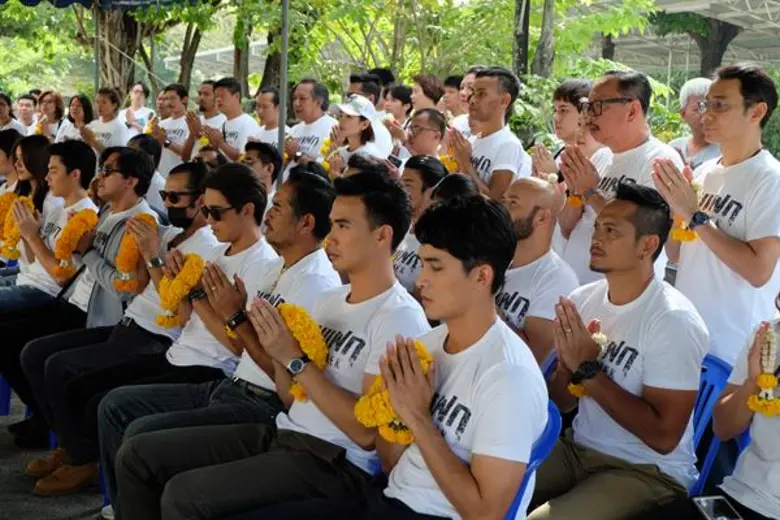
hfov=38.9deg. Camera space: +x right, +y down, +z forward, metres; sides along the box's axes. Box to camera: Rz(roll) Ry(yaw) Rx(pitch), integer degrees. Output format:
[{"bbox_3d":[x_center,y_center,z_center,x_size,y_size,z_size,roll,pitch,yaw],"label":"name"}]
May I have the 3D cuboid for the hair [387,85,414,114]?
[{"bbox_3d":[0.061,-1.031,7.100,0.190,0.195,0.170,-5,10,-34],"label":"hair"}]

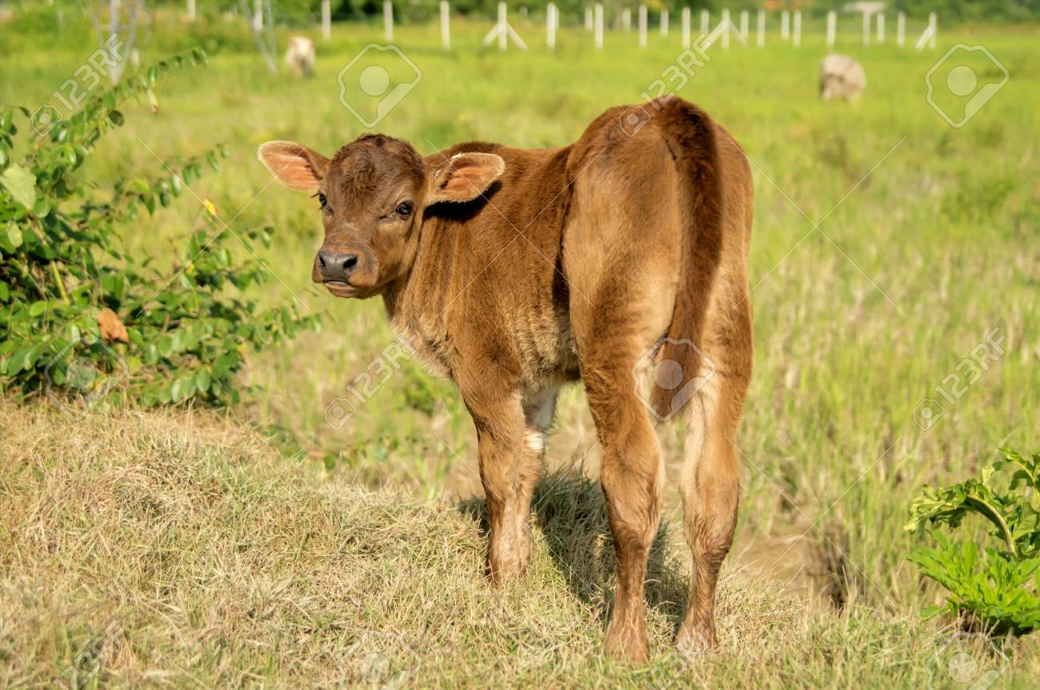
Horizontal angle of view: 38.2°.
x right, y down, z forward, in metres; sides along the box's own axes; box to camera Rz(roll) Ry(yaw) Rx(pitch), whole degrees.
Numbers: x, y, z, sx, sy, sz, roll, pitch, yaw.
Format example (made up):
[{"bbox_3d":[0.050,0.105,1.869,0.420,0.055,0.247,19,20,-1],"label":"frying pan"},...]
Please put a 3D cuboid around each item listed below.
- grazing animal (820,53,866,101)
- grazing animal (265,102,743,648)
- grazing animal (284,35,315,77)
[{"bbox_3d":[6.151,-5.077,28.500,0.520,1.020,1.550,7,14,28],"label":"grazing animal"},{"bbox_3d":[-0.040,0.032,2.712,0.645,0.975,0.860,-6,14,-26],"label":"grazing animal"},{"bbox_3d":[-4.991,-6.526,34.000,0.550,1.030,1.600,-1,12,-6],"label":"grazing animal"}]

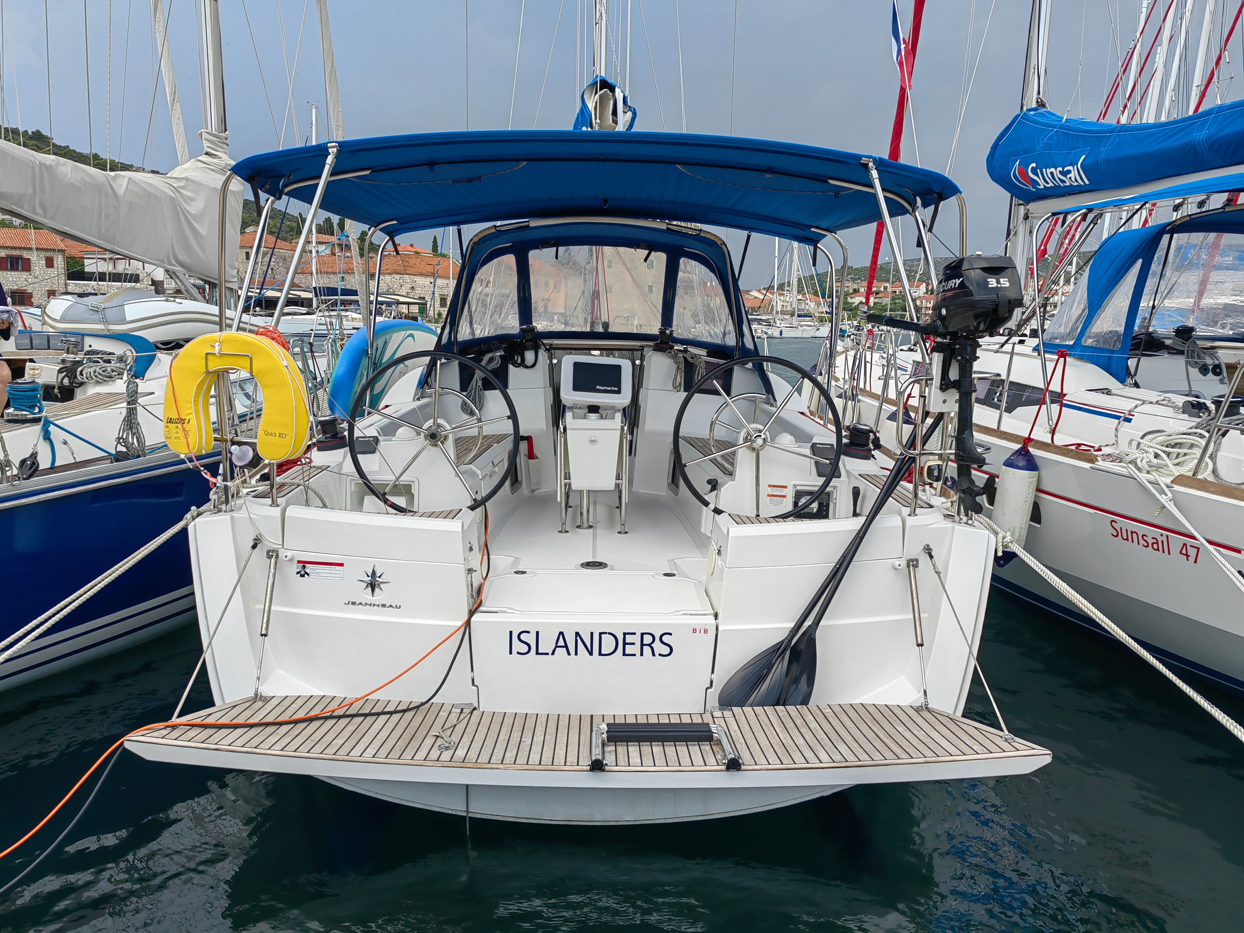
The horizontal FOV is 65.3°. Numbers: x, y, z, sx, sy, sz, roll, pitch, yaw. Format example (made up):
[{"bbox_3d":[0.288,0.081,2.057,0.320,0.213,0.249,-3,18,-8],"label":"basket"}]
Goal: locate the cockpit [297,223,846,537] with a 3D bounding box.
[{"bbox_3d":[-0.196,-0.532,5.426,2.500,1.750,2.650,1,8,-2],"label":"cockpit"}]

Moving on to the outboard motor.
[{"bbox_3d":[1.268,-0.330,3.847,0.330,1.000,0.700,-3,9,-24],"label":"outboard motor"}]

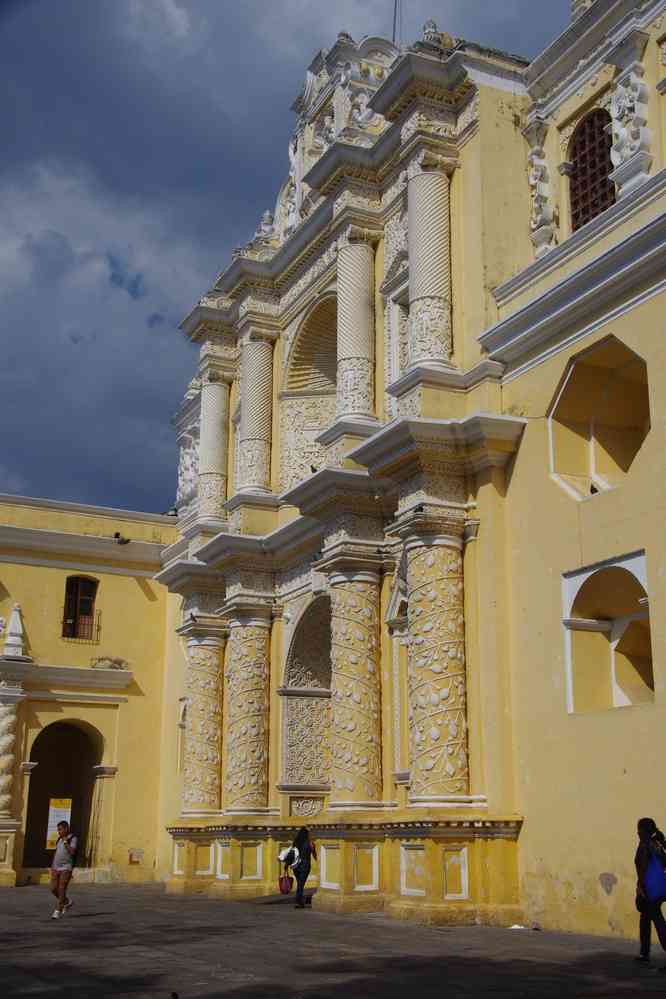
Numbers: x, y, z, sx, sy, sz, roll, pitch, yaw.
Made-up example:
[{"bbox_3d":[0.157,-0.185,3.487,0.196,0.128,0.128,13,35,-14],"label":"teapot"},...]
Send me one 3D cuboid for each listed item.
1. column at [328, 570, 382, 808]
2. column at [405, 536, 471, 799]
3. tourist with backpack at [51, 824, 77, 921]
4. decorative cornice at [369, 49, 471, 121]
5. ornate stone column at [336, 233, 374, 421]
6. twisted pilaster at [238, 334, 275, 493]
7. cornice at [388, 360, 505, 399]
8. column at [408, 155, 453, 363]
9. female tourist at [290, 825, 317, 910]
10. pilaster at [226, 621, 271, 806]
[{"bbox_3d":[0.476,3.700,23.902,1.038,4.814,1.038,0,-16,0],"label":"column"},{"bbox_3d":[1.830,2.903,21.151,1.056,4.787,1.056,0,-16,0],"label":"column"},{"bbox_3d":[-5.118,7.006,22.704,0.460,1.697,0.470,-8,-18,27],"label":"tourist with backpack"},{"bbox_3d":[1.733,-8.501,25.508,1.136,0.862,2.383,8,-17,-24],"label":"decorative cornice"},{"bbox_3d":[0.546,-3.843,27.812,0.892,4.533,0.892,0,-16,0],"label":"ornate stone column"},{"bbox_3d":[-2.099,-2.273,32.413,0.892,4.481,0.892,0,-16,0],"label":"twisted pilaster"},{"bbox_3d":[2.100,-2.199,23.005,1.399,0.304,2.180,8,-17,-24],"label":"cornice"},{"bbox_3d":[2.009,-4.708,24.754,0.933,4.614,0.933,0,-16,0],"label":"column"},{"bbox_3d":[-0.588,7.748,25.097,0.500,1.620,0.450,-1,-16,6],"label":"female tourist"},{"bbox_3d":[-2.209,5.592,31.104,1.115,4.918,1.115,0,-16,0],"label":"pilaster"}]

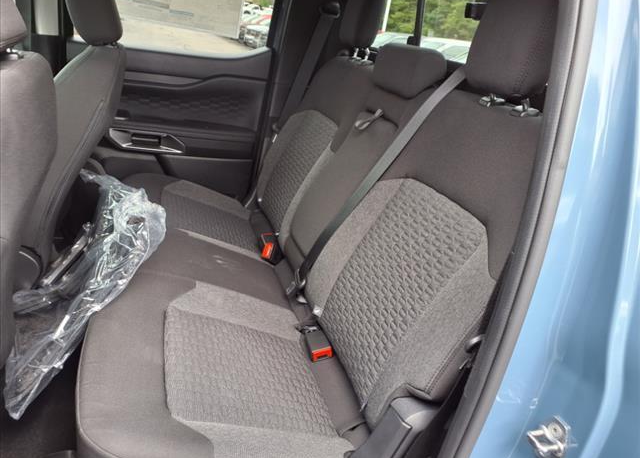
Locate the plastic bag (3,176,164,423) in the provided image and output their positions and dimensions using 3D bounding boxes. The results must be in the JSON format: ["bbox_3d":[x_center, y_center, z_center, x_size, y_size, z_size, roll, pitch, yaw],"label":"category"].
[{"bbox_3d":[-0.572,0.125,1.234,0.360,0.360,0.590,2,24,-19],"label":"plastic bag"}]

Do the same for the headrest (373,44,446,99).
[{"bbox_3d":[0.199,-0.363,1.138,0.094,0.113,0.220,2,24,-19],"label":"headrest"}]

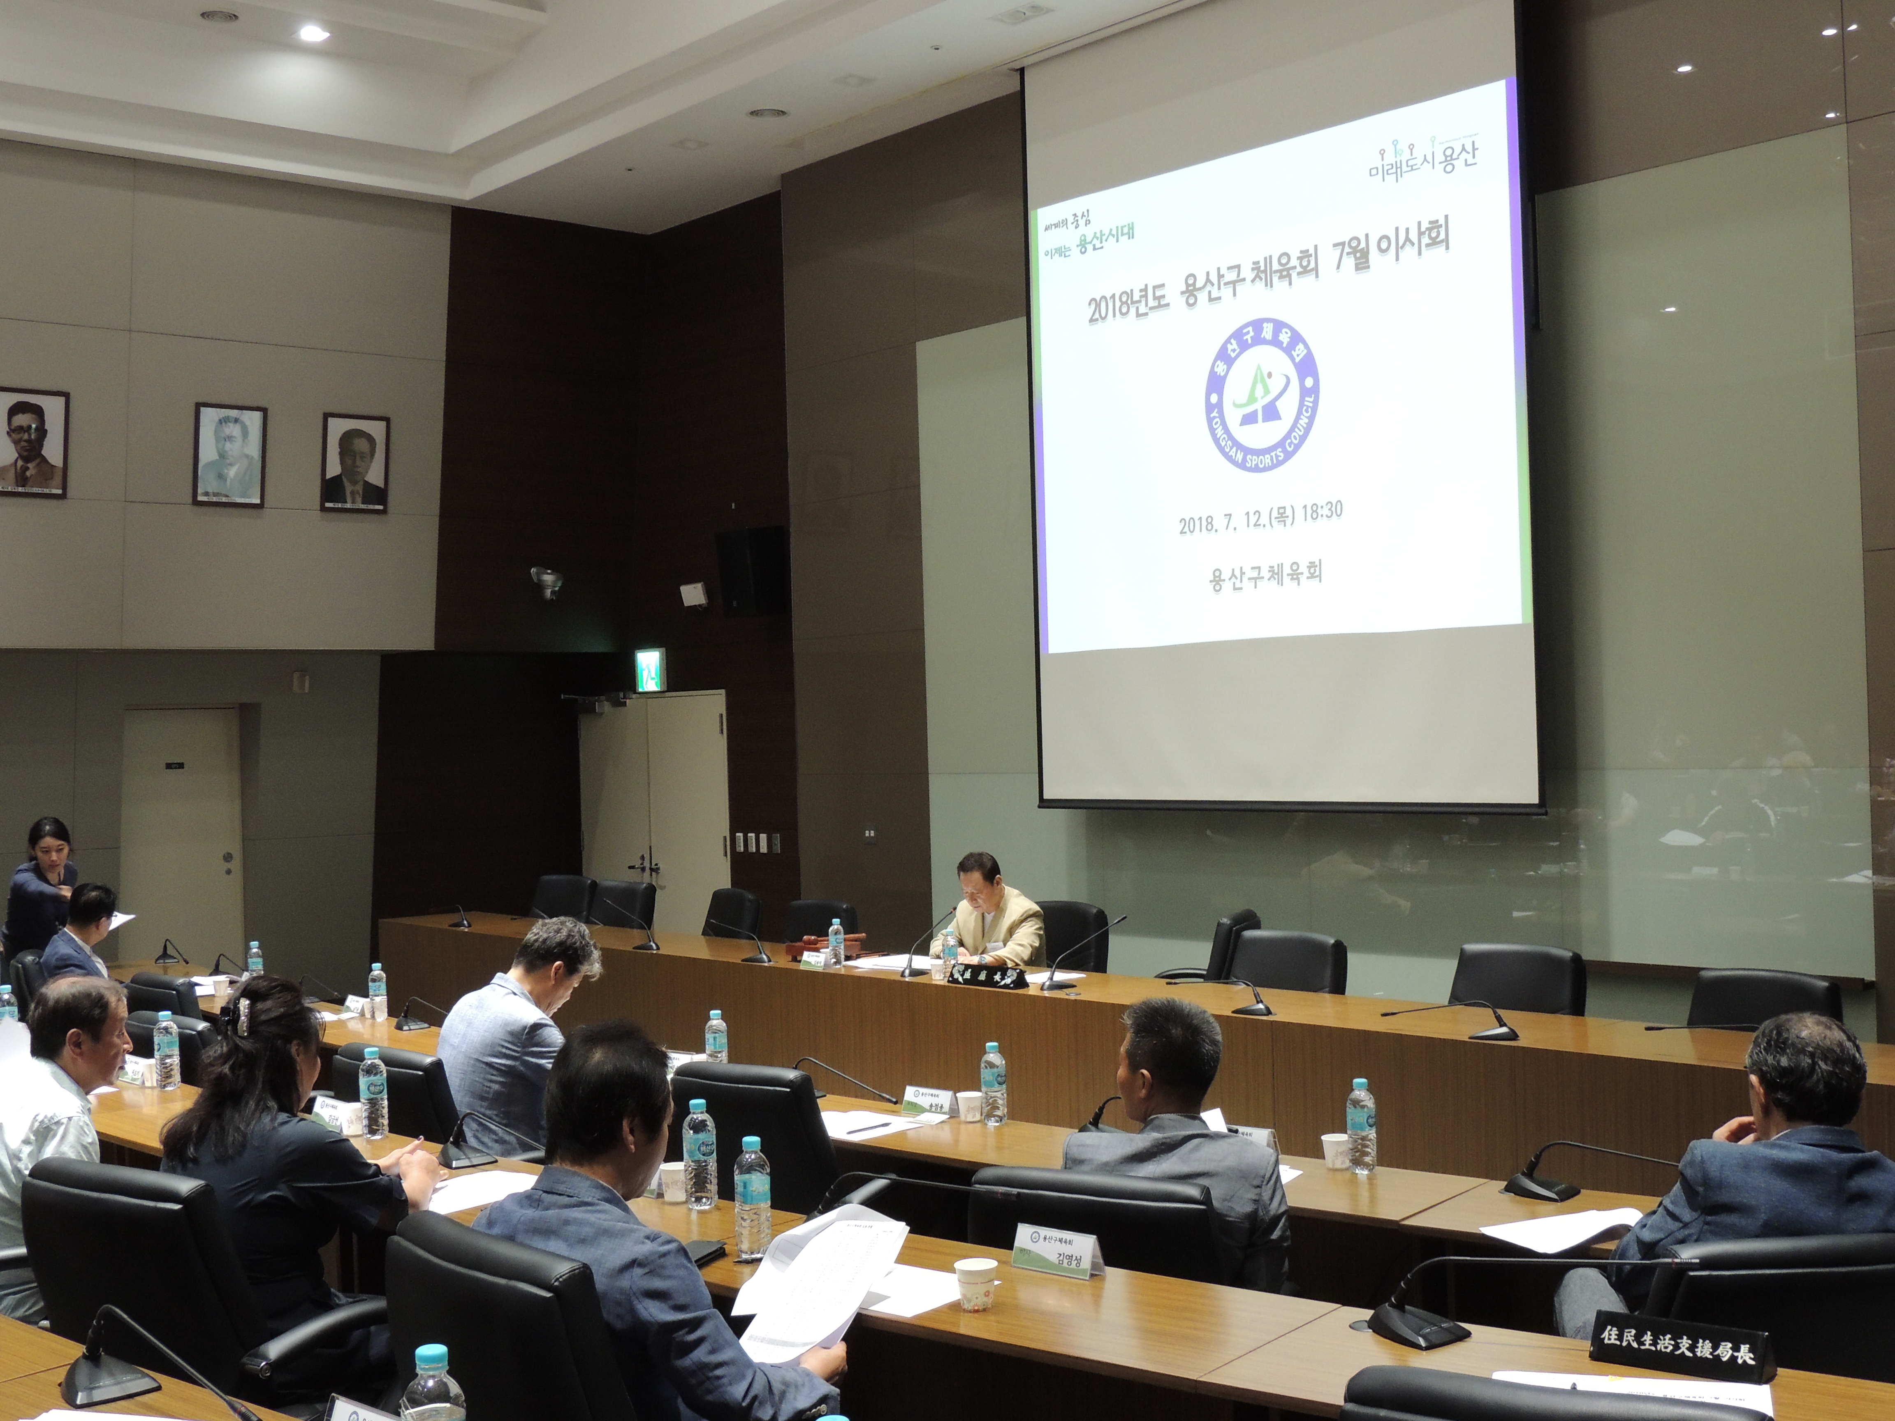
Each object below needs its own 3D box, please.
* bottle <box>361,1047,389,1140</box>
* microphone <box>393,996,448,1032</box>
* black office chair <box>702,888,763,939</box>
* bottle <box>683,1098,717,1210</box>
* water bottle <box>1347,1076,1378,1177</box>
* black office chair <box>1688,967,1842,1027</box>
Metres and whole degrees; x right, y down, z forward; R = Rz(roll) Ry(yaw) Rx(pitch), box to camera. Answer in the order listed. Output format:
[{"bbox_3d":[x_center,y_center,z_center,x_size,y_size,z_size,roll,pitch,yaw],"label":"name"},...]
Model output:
[{"bbox_3d":[-1.374,0.917,5.244,0.065,0.214,0.065,-2,-1,0],"label":"bottle"},{"bbox_3d":[-1.876,1.116,8.061,0.140,0.120,0.470,-1,-1,-38],"label":"microphone"},{"bbox_3d":[-1.439,1.517,12.705,0.640,0.930,0.620,-1,-1,-37],"label":"black office chair"},{"bbox_3d":[-0.502,0.899,4.438,0.066,0.214,0.066,-2,-1,0],"label":"bottle"},{"bbox_3d":[0.950,0.955,5.038,0.065,0.214,0.065,-2,-1,0],"label":"water bottle"},{"bbox_3d":[2.608,1.350,7.286,0.640,0.930,0.620,-1,-1,-36],"label":"black office chair"}]

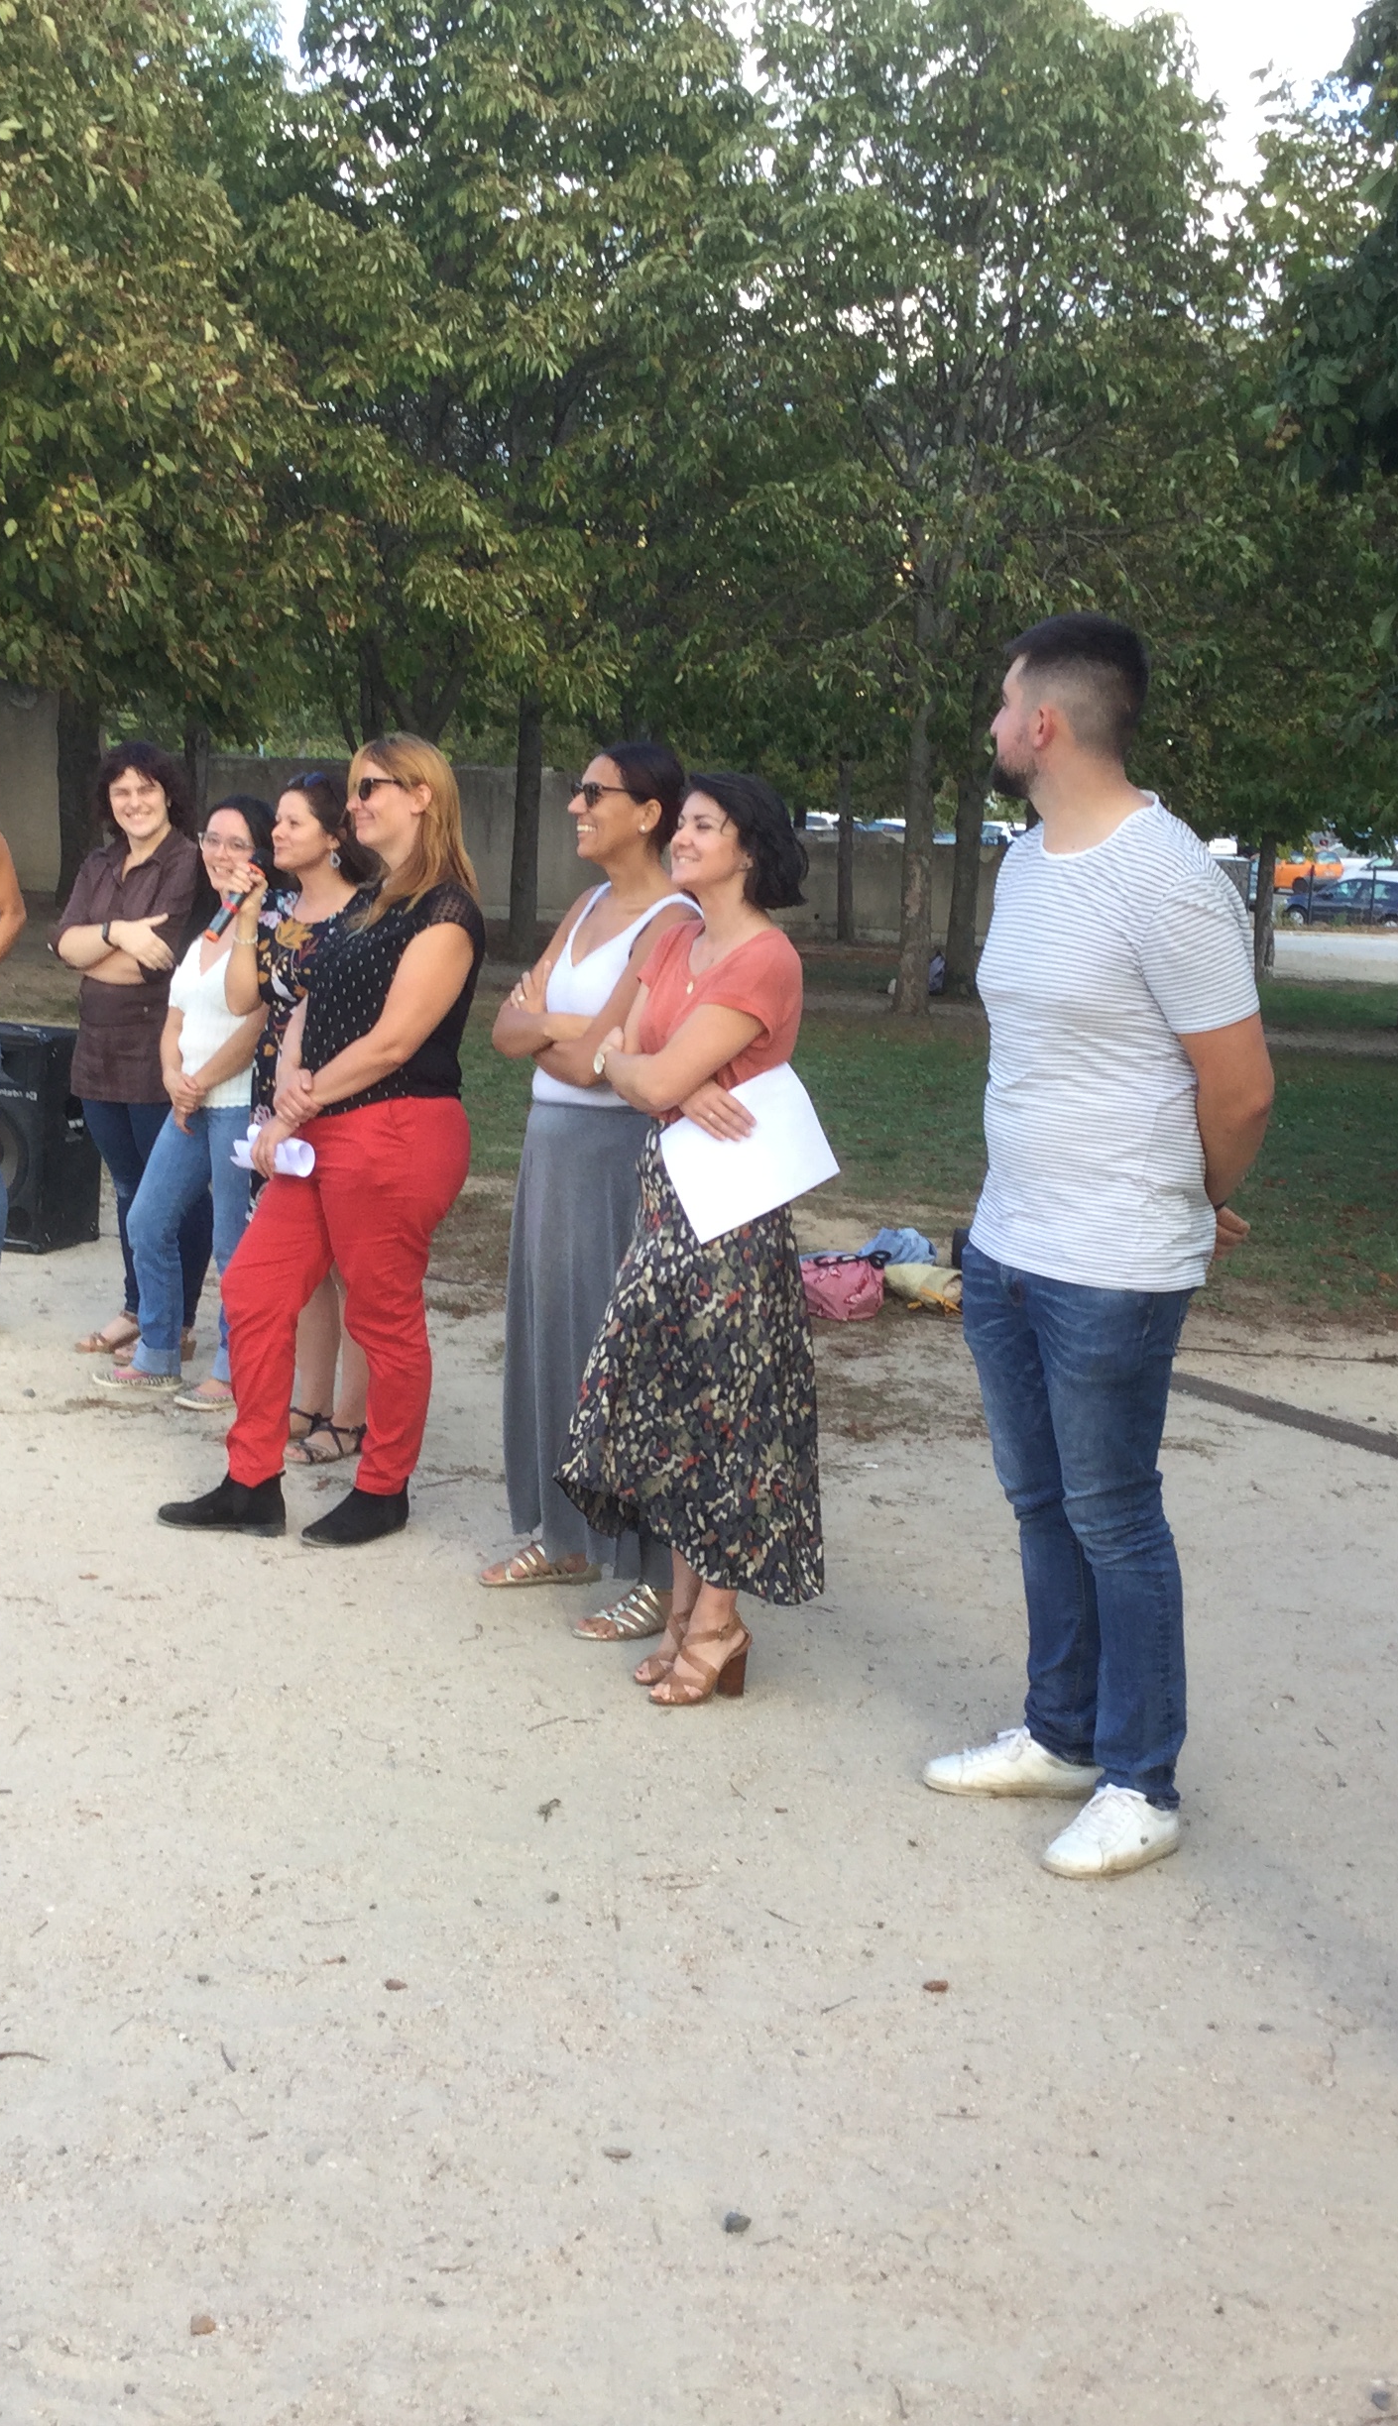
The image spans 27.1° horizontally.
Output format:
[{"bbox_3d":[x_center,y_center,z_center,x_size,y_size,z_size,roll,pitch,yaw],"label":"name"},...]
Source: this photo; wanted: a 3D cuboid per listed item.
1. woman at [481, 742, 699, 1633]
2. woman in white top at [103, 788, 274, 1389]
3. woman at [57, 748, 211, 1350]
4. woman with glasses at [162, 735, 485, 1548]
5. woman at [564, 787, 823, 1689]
[{"bbox_3d":[-0.201,-0.042,5.620,0.420,1.670,0.480,-1,8,-33],"label":"woman"},{"bbox_3d":[-1.341,-0.315,7.582,0.390,1.570,0.430,-4,9,-42],"label":"woman in white top"},{"bbox_3d":[-1.533,-0.443,7.880,0.480,1.650,0.380,8,8,32],"label":"woman"},{"bbox_3d":[-0.807,-0.167,6.099,0.480,1.690,0.480,-1,8,-25],"label":"woman with glasses"},{"bbox_3d":[-0.007,0.043,5.140,0.430,1.640,0.500,-2,9,-34],"label":"woman"}]

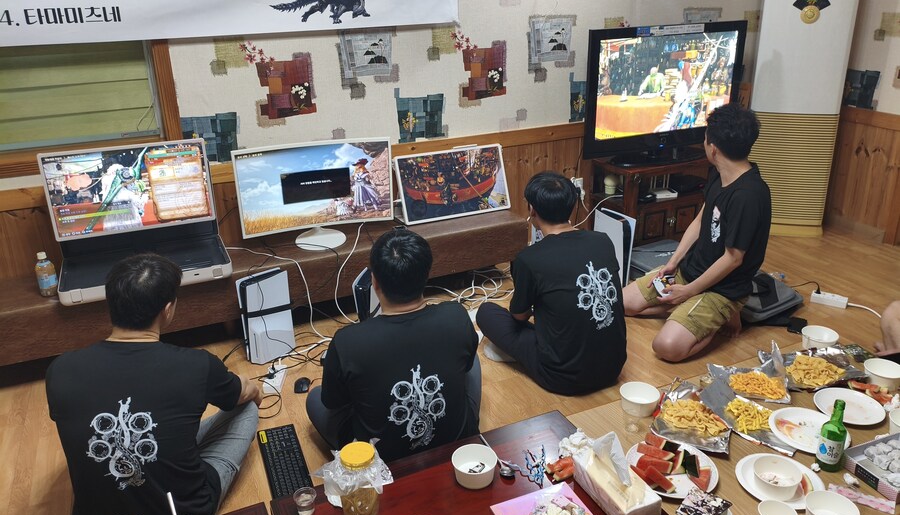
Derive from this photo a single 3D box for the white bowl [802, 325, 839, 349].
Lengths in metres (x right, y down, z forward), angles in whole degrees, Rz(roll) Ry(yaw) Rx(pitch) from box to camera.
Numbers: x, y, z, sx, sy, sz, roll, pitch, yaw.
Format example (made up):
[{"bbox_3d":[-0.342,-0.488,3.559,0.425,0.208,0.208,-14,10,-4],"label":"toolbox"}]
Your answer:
[{"bbox_3d":[1.404,0.318,2.570,0.123,0.062,0.123,11,25,29],"label":"white bowl"}]

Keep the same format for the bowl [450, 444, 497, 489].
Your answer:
[{"bbox_3d":[0.069,0.581,1.865,0.123,0.062,0.123,-1,22,2],"label":"bowl"}]

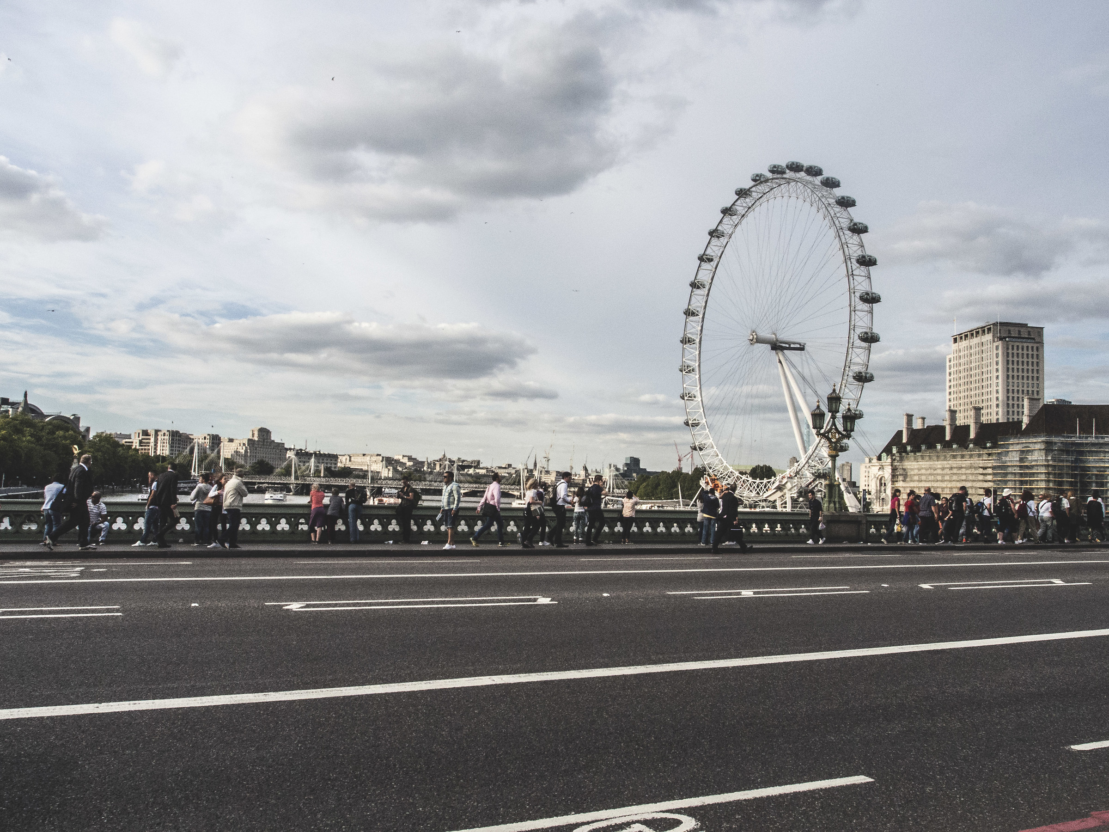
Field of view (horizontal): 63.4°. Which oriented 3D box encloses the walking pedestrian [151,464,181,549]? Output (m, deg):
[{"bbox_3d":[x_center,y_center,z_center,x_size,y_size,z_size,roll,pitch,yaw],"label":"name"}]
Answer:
[{"bbox_3d":[-7.866,1.828,18.200,0.650,1.750,0.520,3,-4,-23],"label":"walking pedestrian"}]

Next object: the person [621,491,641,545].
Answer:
[{"bbox_3d":[2.232,2.956,26.265,0.550,1.570,0.450,0,-4,20],"label":"person"}]

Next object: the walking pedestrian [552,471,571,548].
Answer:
[{"bbox_3d":[0.171,2.170,20.800,0.580,1.780,0.500,3,-4,-23],"label":"walking pedestrian"}]

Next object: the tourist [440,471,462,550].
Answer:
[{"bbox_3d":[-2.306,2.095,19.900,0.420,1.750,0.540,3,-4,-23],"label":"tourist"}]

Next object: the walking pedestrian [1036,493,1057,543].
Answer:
[{"bbox_3d":[15.840,3.294,28.900,0.500,1.610,0.500,3,-4,-23],"label":"walking pedestrian"}]

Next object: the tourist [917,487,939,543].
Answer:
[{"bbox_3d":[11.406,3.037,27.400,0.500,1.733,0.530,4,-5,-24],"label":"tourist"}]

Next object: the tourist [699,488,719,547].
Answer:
[{"bbox_3d":[4.337,2.853,25.300,0.570,1.625,0.420,1,-4,4],"label":"tourist"}]

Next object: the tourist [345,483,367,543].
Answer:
[{"bbox_3d":[-4.931,2.385,22.200,0.500,1.512,0.550,4,-5,-30],"label":"tourist"}]

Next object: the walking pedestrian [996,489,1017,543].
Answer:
[{"bbox_3d":[14.103,3.130,28.000,0.500,1.717,0.520,4,-5,-32],"label":"walking pedestrian"}]

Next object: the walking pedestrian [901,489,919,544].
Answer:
[{"bbox_3d":[10.823,3.065,27.300,0.420,1.648,0.460,3,-4,-22],"label":"walking pedestrian"}]

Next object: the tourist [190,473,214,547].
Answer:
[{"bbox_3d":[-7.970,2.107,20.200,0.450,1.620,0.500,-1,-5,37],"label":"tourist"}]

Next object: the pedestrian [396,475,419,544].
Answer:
[{"bbox_3d":[-3.836,2.457,23.435,0.500,1.764,0.500,5,-5,-40],"label":"pedestrian"}]

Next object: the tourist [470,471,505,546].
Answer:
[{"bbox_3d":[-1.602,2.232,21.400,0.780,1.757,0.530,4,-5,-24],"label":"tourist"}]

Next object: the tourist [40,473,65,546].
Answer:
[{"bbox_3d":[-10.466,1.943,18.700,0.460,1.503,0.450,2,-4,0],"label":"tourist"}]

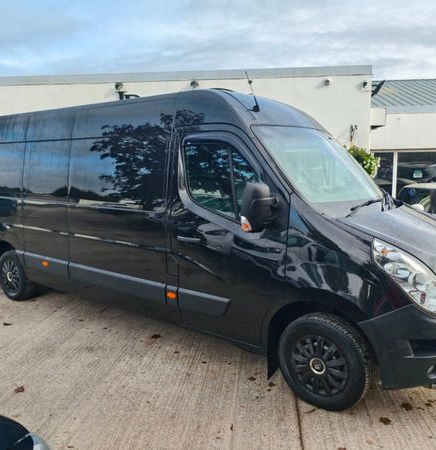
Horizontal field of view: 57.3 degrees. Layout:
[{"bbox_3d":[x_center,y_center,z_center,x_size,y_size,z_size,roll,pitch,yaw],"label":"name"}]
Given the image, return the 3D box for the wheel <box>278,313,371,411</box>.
[{"bbox_3d":[0.792,1.017,3.001,0.700,0.700,0.230,5,10,35],"label":"wheel"}]

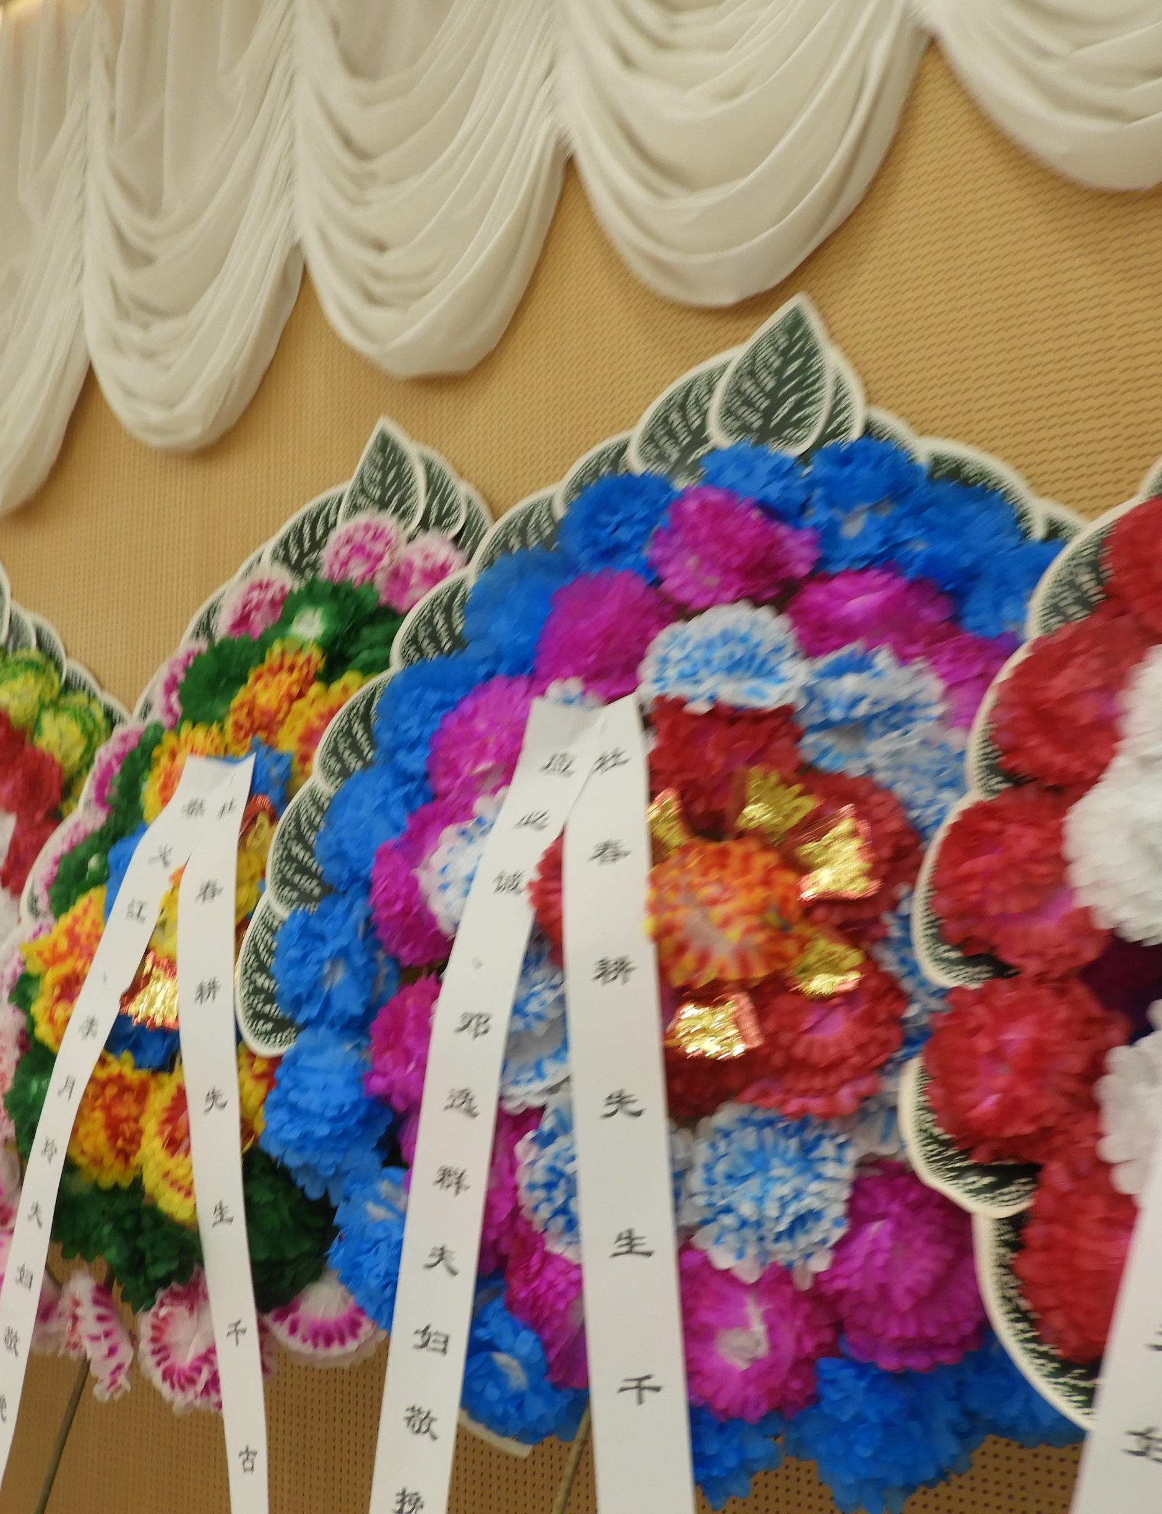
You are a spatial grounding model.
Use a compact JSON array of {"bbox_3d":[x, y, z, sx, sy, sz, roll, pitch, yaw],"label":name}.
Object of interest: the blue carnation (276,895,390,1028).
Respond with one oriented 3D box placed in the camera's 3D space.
[{"bbox_3d":[-0.315,0.251,1.745,0.167,0.167,0.087,-4,-22,22],"label":"blue carnation"}]

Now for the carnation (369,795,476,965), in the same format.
[{"bbox_3d":[-0.175,0.139,1.592,0.165,0.165,0.125,-6,-22,34],"label":"carnation"}]

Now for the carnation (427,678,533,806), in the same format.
[{"bbox_3d":[-0.128,-0.024,1.776,0.164,0.164,0.085,-4,-22,22],"label":"carnation"}]

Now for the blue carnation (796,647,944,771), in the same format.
[{"bbox_3d":[0.281,-0.045,1.366,0.145,0.145,0.110,-5,-23,27],"label":"blue carnation"}]

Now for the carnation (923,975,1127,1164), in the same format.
[{"bbox_3d":[0.404,0.284,1.284,0.171,0.171,0.089,-4,-22,22],"label":"carnation"}]

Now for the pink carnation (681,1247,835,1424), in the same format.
[{"bbox_3d":[0.172,0.571,1.401,0.166,0.166,0.086,-4,-22,22],"label":"pink carnation"}]

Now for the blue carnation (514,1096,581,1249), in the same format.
[{"bbox_3d":[0.015,0.453,1.518,0.171,0.171,0.089,-4,-22,22],"label":"blue carnation"}]

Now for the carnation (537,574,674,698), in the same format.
[{"bbox_3d":[0.025,-0.159,1.764,0.173,0.173,0.090,-4,-22,22],"label":"carnation"}]

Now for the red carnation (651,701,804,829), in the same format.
[{"bbox_3d":[0.147,0.010,1.413,0.150,0.150,0.110,-5,-22,29],"label":"red carnation"}]

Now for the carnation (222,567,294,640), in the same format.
[{"bbox_3d":[-0.476,-0.226,2.077,0.125,0.125,0.100,-6,-33,36],"label":"carnation"}]

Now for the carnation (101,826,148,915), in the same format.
[{"bbox_3d":[-0.603,0.160,1.937,0.140,0.140,0.110,-7,-28,36],"label":"carnation"}]

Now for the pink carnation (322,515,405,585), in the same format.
[{"bbox_3d":[-0.308,-0.292,1.989,0.125,0.125,0.100,-6,-34,33],"label":"pink carnation"}]

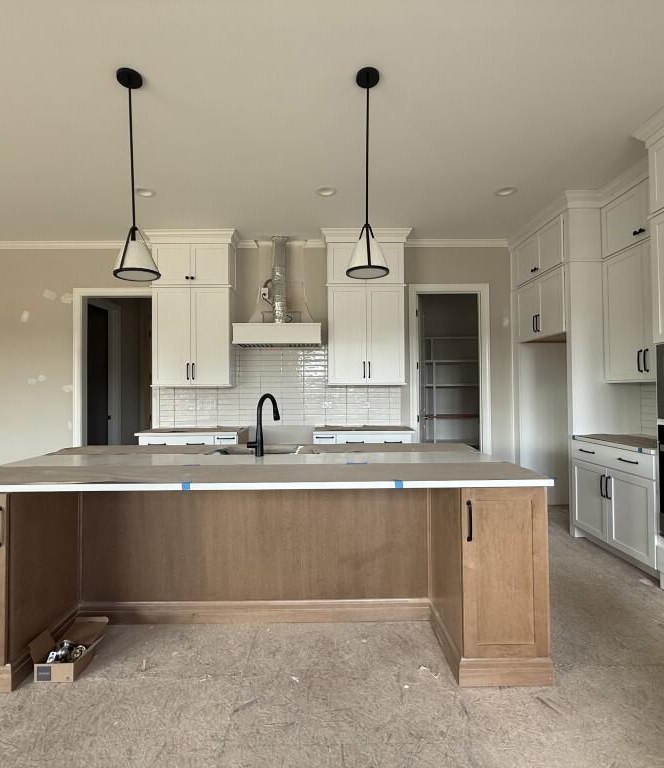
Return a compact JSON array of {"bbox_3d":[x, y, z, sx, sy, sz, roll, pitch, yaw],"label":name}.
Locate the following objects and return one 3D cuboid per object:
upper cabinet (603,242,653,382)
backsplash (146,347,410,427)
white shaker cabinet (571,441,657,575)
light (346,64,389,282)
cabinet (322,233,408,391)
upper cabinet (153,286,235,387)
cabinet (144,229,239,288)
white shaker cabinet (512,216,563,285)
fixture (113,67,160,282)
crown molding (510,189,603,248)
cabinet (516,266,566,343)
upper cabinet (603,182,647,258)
[{"bbox_3d":[2.608,-0.571,3.255,0.331,1.113,0.952,0,-1,-1],"label":"upper cabinet"},{"bbox_3d":[-0.601,0.038,4.804,2.832,0.937,0.020,0,-1,-1],"label":"backsplash"},{"bbox_3d":[2.430,0.902,3.169,0.638,0.864,0.913,0,-1,-1],"label":"white shaker cabinet"},{"bbox_3d":[0.199,-1.155,2.285,0.240,1.111,0.240,0,-1,-1],"label":"light"},{"bbox_3d":[0.381,-0.831,4.708,0.946,1.696,0.398,0,-1,-1],"label":"cabinet"},{"bbox_3d":[-1.512,-0.504,4.608,0.821,1.064,0.360,0,-1,-1],"label":"upper cabinet"},{"bbox_3d":[-1.517,-1.350,4.628,0.987,0.611,0.401,0,-1,-1],"label":"cabinet"},{"bbox_3d":[2.394,-1.308,4.195,0.643,0.440,0.966,0,-1,-1],"label":"white shaker cabinet"},{"bbox_3d":[-1.083,-1.149,2.301,0.235,1.111,0.235,0,-1,-1],"label":"fixture"},{"bbox_3d":[2.197,-1.614,4.227,0.345,0.148,1.230,0,-1,-1],"label":"crown molding"},{"bbox_3d":[2.436,-0.776,4.239,0.641,0.621,0.942,0,-1,-1],"label":"cabinet"},{"bbox_3d":[2.567,-1.337,3.206,0.328,0.445,0.913,0,-1,-1],"label":"upper cabinet"}]

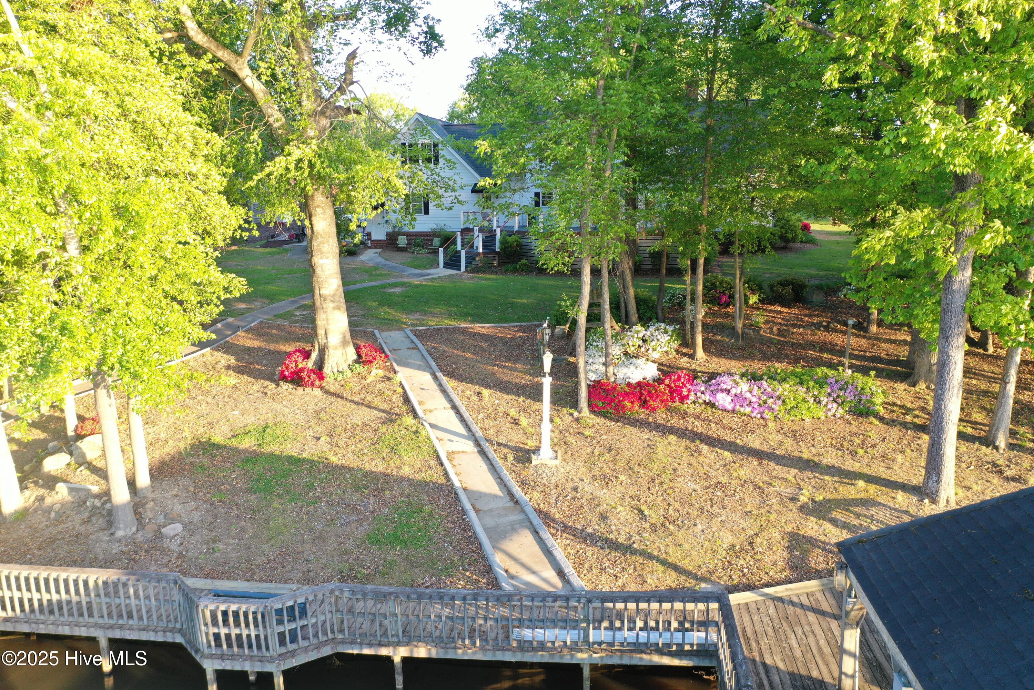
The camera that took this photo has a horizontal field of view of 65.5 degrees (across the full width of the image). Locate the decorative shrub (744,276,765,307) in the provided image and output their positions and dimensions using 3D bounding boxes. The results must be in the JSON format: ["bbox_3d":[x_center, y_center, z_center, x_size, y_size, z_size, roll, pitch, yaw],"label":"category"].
[{"bbox_3d":[10.110,-2.374,34.635,1.100,1.200,1.100,0,14,0],"label":"decorative shrub"}]

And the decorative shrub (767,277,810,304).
[{"bbox_3d":[11.798,-2.448,35.022,1.780,1.100,1.500,0,14,0],"label":"decorative shrub"}]

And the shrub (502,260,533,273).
[{"bbox_3d":[0.062,-4.229,42.658,1.600,0.650,1.000,0,14,0],"label":"shrub"}]

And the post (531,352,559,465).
[{"bbox_3d":[0.628,1.330,17.733,0.620,2.550,0.600,0,14,0],"label":"post"}]

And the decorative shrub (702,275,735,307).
[{"bbox_3d":[8.578,-2.376,34.516,1.450,1.250,1.300,0,14,0],"label":"decorative shrub"}]

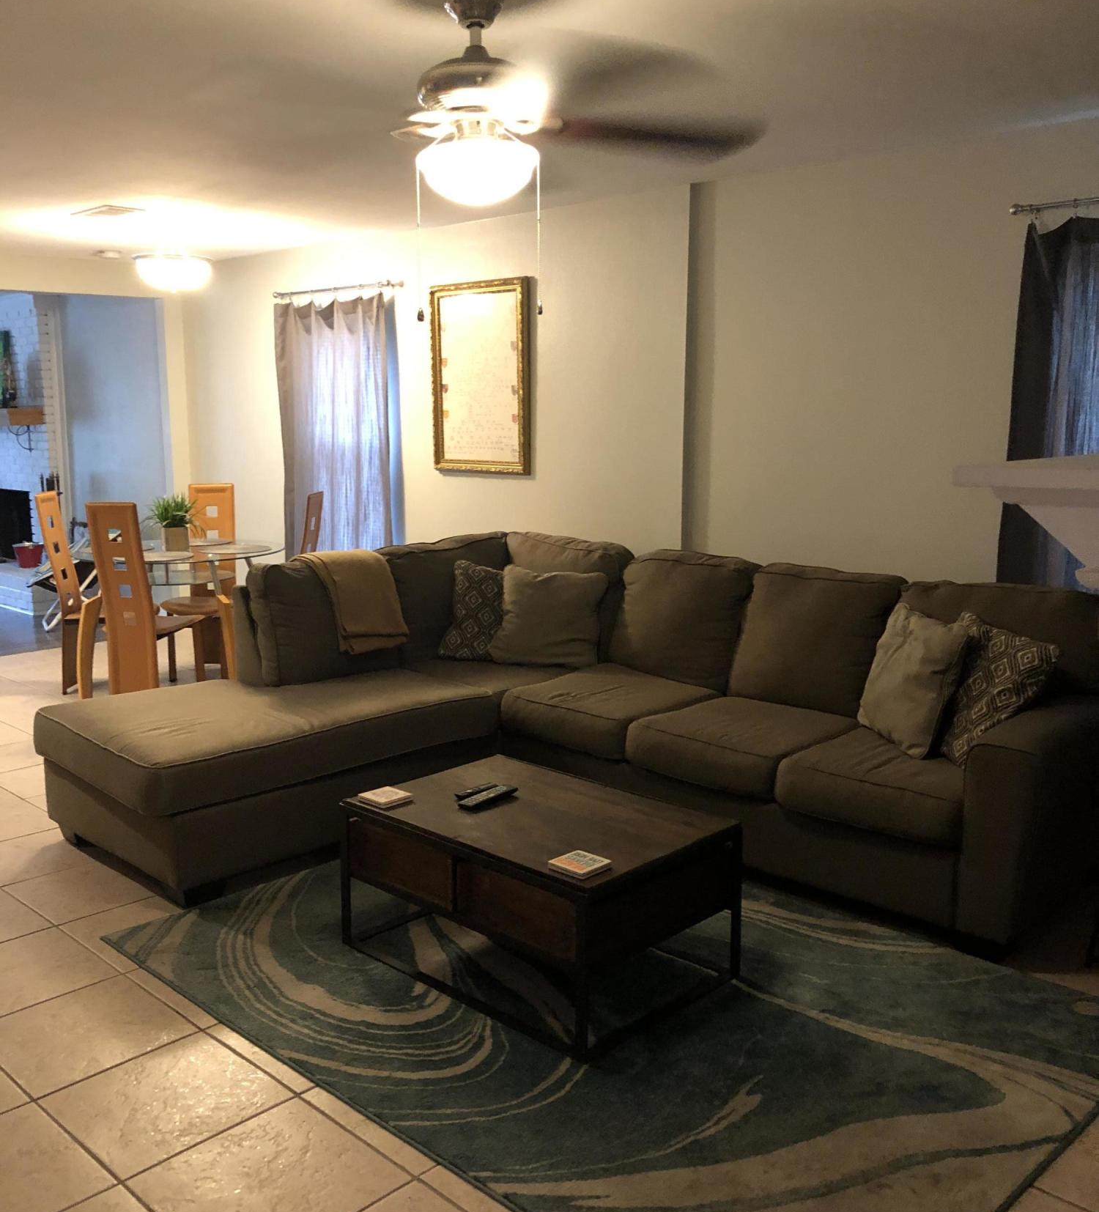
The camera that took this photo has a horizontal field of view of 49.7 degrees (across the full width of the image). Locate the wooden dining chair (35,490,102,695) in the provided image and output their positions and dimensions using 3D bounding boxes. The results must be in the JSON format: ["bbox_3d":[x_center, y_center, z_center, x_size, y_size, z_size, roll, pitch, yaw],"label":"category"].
[{"bbox_3d":[-2.423,-0.069,6.383,0.540,1.065,0.450,0,10,-2],"label":"wooden dining chair"}]

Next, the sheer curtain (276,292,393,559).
[{"bbox_3d":[-1.243,-0.709,6.832,1.050,2.070,0.100,9,13,43],"label":"sheer curtain"}]

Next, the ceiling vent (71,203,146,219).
[{"bbox_3d":[-2.100,-1.866,5.644,0.380,0.020,0.210,9,13,43],"label":"ceiling vent"}]

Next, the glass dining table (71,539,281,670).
[{"bbox_3d":[-2.013,0.074,6.447,1.110,0.760,1.110,0,10,0],"label":"glass dining table"}]

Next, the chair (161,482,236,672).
[{"bbox_3d":[-2.012,-0.144,6.821,0.450,1.065,0.540,0,10,0],"label":"chair"}]

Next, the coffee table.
[{"bbox_3d":[-0.040,0.771,3.262,0.926,0.430,0.615,9,13,43],"label":"coffee table"}]

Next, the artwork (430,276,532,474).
[{"bbox_3d":[-0.348,-1.138,5.947,0.665,0.940,0.050,9,13,43],"label":"artwork"}]

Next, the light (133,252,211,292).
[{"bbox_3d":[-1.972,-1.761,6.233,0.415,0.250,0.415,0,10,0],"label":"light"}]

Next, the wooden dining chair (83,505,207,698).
[{"bbox_3d":[-2.063,-0.010,6.035,0.450,1.065,0.540,1,10,9],"label":"wooden dining chair"}]

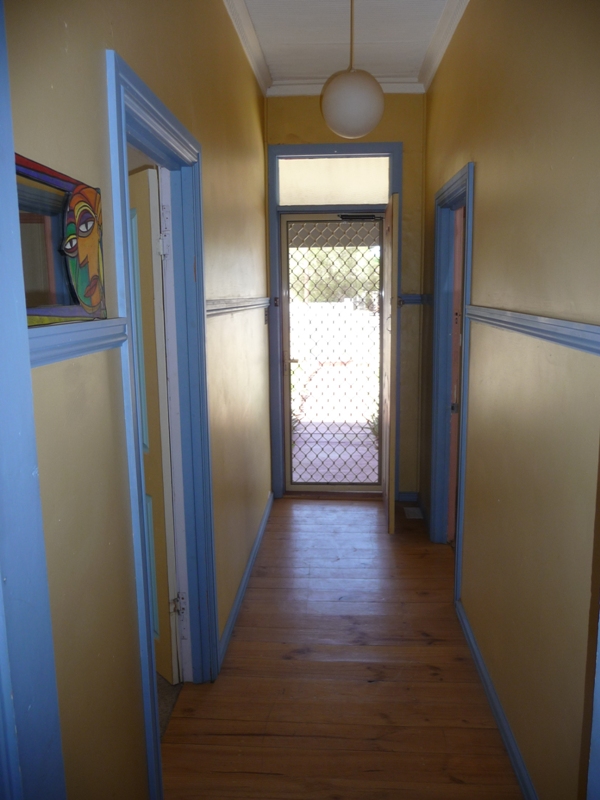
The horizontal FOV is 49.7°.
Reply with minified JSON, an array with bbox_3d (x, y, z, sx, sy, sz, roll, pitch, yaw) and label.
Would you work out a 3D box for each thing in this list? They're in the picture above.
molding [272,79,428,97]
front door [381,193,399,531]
[{"bbox_3d":[0.311,-2.122,4.385,1.087,0.090,0.070,0,10,4],"label":"molding"},{"bbox_3d":[0.597,-0.235,4.324,0.040,2.086,0.784,0,10,4],"label":"front door"}]

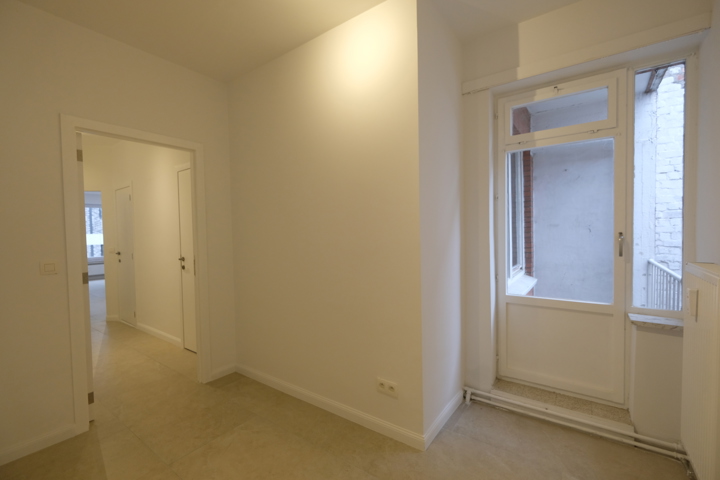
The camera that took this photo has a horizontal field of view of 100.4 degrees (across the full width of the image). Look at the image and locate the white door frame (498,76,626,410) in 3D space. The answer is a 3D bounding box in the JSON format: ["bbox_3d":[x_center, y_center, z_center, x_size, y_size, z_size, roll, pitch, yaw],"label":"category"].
[{"bbox_3d":[1.412,0.015,2.157,0.775,2.170,0.070,0,2,34],"label":"white door frame"}]

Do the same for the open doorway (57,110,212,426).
[{"bbox_3d":[-1.692,0.234,2.367,0.130,2.137,0.900,0,2,39],"label":"open doorway"}]

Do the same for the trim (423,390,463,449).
[{"bbox_3d":[0.594,1.218,2.075,0.016,0.095,0.652,0,2,38],"label":"trim"}]

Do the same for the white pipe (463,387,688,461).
[{"bbox_3d":[1.282,1.168,1.964,1.196,0.098,0.040,0,2,34],"label":"white pipe"}]

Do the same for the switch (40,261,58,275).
[{"bbox_3d":[-1.985,0.177,1.919,0.012,0.080,0.080,0,2,39],"label":"switch"}]

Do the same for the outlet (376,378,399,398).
[{"bbox_3d":[0.180,0.970,1.966,0.150,0.087,0.012,0,2,34],"label":"outlet"}]

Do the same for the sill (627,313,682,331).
[{"bbox_3d":[1.792,0.502,1.787,0.270,0.042,0.185,0,2,34],"label":"sill"}]

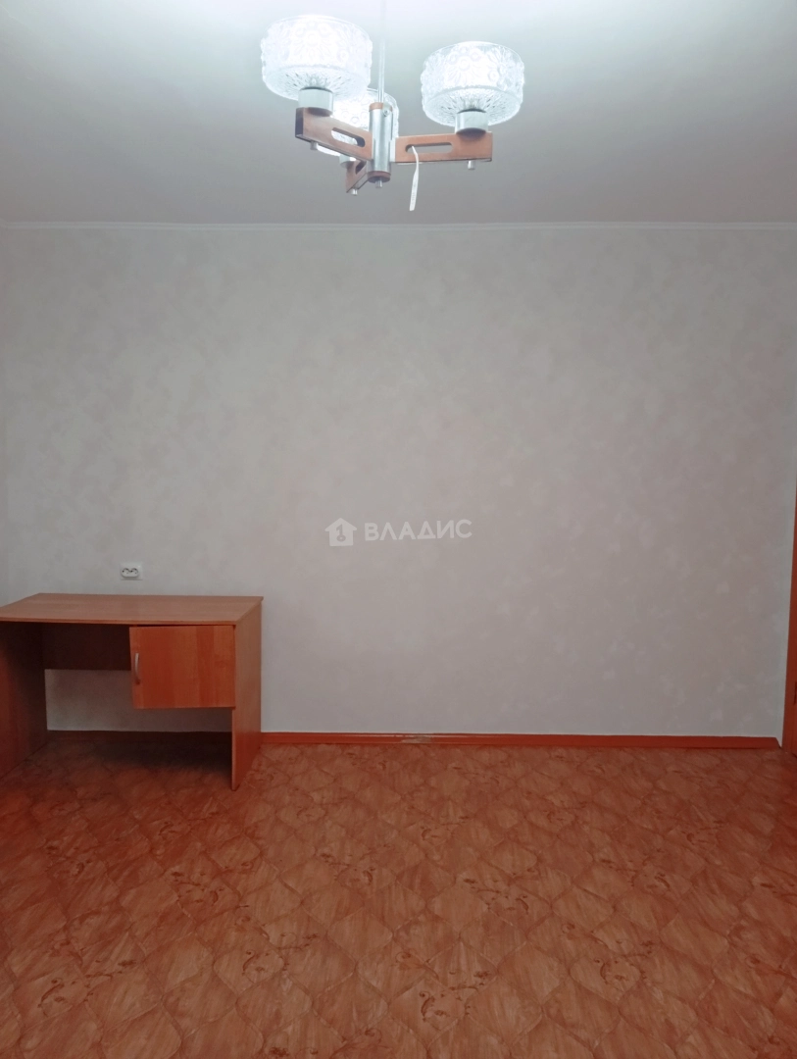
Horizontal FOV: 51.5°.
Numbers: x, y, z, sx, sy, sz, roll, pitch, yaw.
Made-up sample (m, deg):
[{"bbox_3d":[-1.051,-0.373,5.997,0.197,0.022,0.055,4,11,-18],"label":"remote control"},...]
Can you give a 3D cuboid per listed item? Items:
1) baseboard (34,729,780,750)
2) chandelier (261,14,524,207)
[{"bbox_3d":[0.027,1.053,4.153,3.750,0.055,0.027,0,5,1],"label":"baseboard"},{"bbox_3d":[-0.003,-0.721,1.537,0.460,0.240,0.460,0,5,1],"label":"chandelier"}]

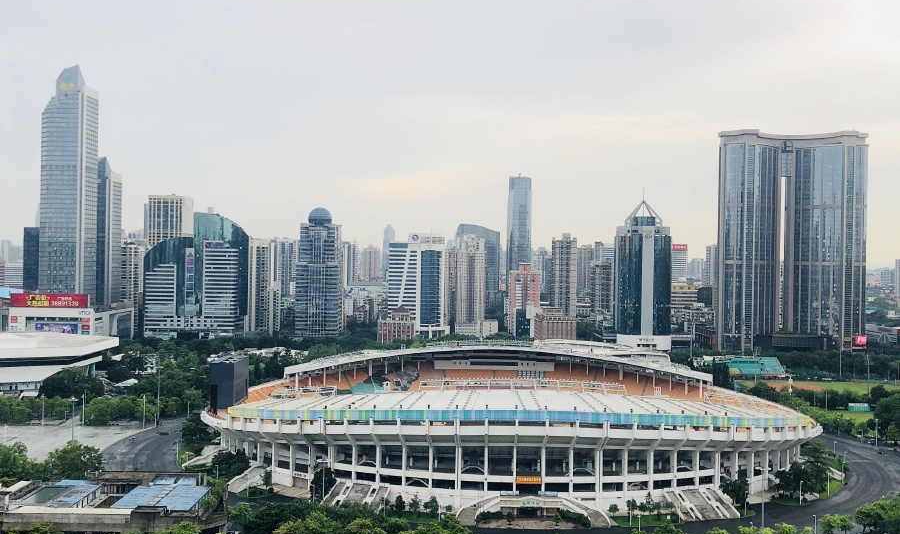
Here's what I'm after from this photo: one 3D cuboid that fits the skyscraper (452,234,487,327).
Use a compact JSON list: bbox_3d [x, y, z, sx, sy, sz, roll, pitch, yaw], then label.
[{"bbox_3d":[20.210,24.050,975.880,30.300,115.100,27.000,1,0,-1],"label":"skyscraper"}]

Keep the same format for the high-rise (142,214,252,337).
[{"bbox_3d":[-224.660,14.160,866.470,87.100,127.100,36.000,1,0,-1],"label":"high-rise"}]

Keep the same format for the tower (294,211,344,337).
[{"bbox_3d":[-116.600,13.140,872.200,37.600,132.300,44.000,1,0,-1],"label":"tower"}]

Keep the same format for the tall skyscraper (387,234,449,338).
[{"bbox_3d":[-29.000,24.330,866.020,53.000,107.500,32.000,1,0,-1],"label":"tall skyscraper"}]

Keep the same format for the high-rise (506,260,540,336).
[{"bbox_3d":[70.050,37.320,925.030,32.000,85.000,22.000,1,0,-1],"label":"high-rise"}]

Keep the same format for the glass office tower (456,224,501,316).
[{"bbox_3d":[43.460,6.950,1480.000,66.000,144.000,40.000,1,0,-1],"label":"glass office tower"}]

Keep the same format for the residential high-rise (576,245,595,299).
[{"bbox_3d":[148.680,28.640,1065.020,20.000,105.000,20.000,1,0,-1],"label":"residential high-rise"}]

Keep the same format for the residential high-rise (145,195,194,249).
[{"bbox_3d":[-293.940,1.540,1021.420,35.400,151.300,42.000,1,0,-1],"label":"residential high-rise"}]

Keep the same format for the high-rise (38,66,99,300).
[{"bbox_3d":[-328.270,-48.700,839.000,36.100,249.600,38.000,1,0,-1],"label":"high-rise"}]

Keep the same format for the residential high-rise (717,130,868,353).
[{"bbox_3d":[304.880,-16.920,863.980,125.000,202.000,44.000,1,0,-1],"label":"residential high-rise"}]

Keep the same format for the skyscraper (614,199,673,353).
[{"bbox_3d":[173.050,11.210,868.010,46.000,141.000,43.000,1,0,-1],"label":"skyscraper"}]

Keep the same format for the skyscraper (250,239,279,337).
[{"bbox_3d":[-169.600,25.030,885.020,25.000,101.000,22.000,1,0,-1],"label":"skyscraper"}]

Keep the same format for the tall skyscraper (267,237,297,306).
[{"bbox_3d":[-244.420,18.610,1439.210,46.200,121.500,26.000,1,0,-1],"label":"tall skyscraper"}]

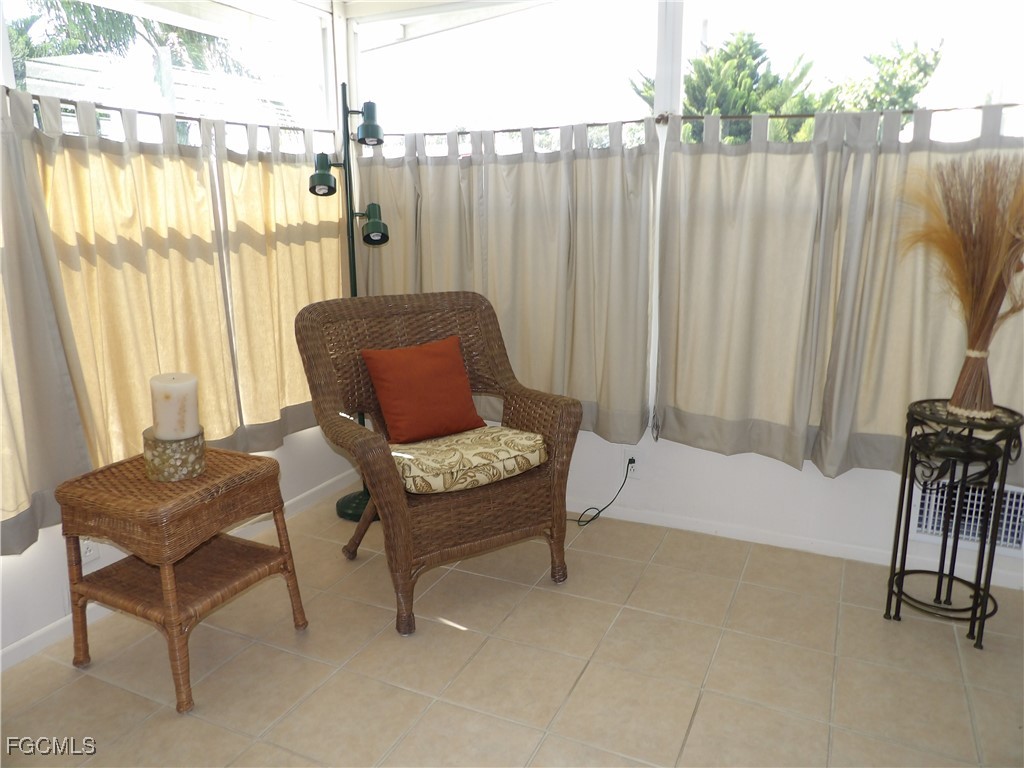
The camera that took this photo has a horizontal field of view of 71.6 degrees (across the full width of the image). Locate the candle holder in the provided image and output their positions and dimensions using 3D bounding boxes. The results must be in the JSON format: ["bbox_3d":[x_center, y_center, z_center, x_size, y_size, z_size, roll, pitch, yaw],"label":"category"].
[{"bbox_3d":[-0.914,0.190,1.927,0.143,0.109,0.143,5,15,25],"label":"candle holder"}]

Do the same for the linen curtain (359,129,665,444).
[{"bbox_3d":[-0.068,-0.386,2.783,1.254,1.182,0.085,5,15,25],"label":"linen curtain"}]

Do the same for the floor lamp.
[{"bbox_3d":[-0.603,-0.286,2.768,0.303,1.676,0.261,-4,13,-12],"label":"floor lamp"}]

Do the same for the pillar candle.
[{"bbox_3d":[-0.897,0.060,1.895,0.103,0.159,0.103,5,15,25],"label":"pillar candle"}]

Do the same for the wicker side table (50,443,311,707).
[{"bbox_3d":[-0.915,0.497,1.974,0.458,0.521,0.445,5,15,25],"label":"wicker side table"}]

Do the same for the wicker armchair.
[{"bbox_3d":[-0.243,0.186,2.370,0.757,0.927,0.657,-9,15,-30],"label":"wicker armchair"}]

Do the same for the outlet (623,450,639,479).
[{"bbox_3d":[0.466,0.310,2.743,0.070,0.114,0.012,5,15,25],"label":"outlet"}]

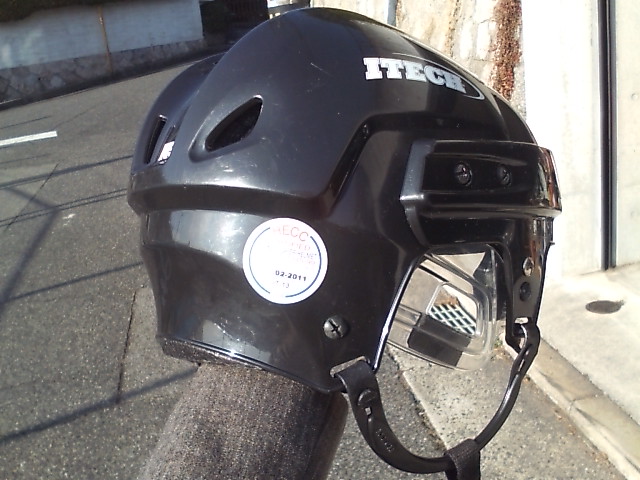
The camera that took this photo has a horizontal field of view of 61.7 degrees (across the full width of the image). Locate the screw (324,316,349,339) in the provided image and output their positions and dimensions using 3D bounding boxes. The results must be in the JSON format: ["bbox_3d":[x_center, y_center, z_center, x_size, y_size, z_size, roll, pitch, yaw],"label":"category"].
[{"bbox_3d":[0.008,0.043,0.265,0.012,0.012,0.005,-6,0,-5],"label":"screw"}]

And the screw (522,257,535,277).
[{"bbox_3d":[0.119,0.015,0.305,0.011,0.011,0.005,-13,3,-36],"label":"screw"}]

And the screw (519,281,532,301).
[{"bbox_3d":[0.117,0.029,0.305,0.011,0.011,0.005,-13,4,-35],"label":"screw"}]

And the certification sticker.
[{"bbox_3d":[-0.017,0.011,0.265,0.042,0.042,0.002,12,-2,0],"label":"certification sticker"}]

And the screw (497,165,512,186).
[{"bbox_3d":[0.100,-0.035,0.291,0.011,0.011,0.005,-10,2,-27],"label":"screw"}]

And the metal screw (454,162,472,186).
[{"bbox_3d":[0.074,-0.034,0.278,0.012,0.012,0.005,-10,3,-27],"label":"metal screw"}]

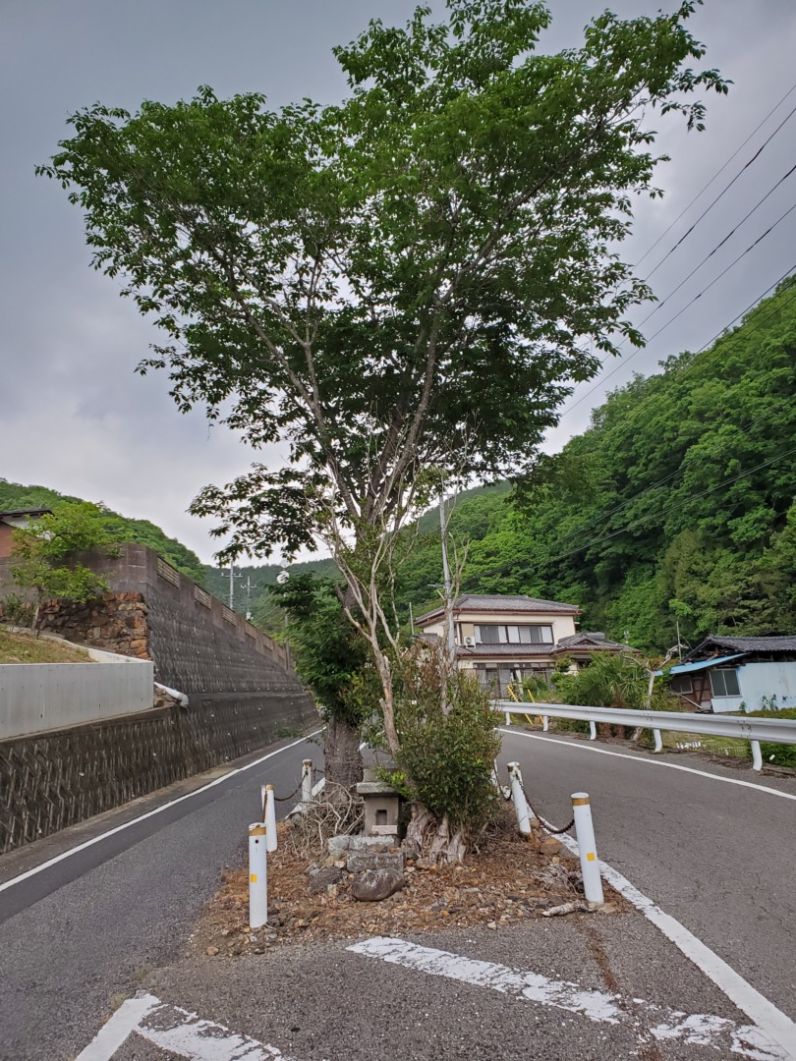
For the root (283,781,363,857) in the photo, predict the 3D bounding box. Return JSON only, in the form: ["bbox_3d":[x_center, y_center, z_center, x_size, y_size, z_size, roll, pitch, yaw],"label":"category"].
[{"bbox_3d":[-0.744,2.941,8.100,0.800,0.620,0.700,-3,-13,-6],"label":"root"}]

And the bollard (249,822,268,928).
[{"bbox_3d":[-0.932,2.296,5.320,0.117,0.622,0.117,-1,-13,-10],"label":"bollard"}]

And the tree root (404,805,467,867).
[{"bbox_3d":[0.325,2.614,6.850,0.540,0.480,0.450,-5,-13,1],"label":"tree root"}]

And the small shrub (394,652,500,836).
[{"bbox_3d":[0.430,1.890,7.050,0.880,1.500,0.850,-5,-13,2],"label":"small shrub"}]

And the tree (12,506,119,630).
[{"bbox_3d":[-6.231,0.684,14.800,1.900,2.250,1.800,1,-14,-23],"label":"tree"}]

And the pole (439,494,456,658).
[{"bbox_3d":[2.402,3.154,38.197,0.300,10.630,0.300,-4,-13,3],"label":"pole"}]

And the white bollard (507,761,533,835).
[{"bbox_3d":[1.302,2.845,8.479,0.117,0.705,0.117,-10,-13,5],"label":"white bollard"}]

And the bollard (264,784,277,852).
[{"bbox_3d":[-1.362,3.075,8.522,0.117,0.641,0.117,-4,-13,-11],"label":"bollard"}]

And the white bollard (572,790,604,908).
[{"bbox_3d":[1.280,2.149,5.377,0.117,0.681,0.117,-7,-13,10],"label":"white bollard"}]

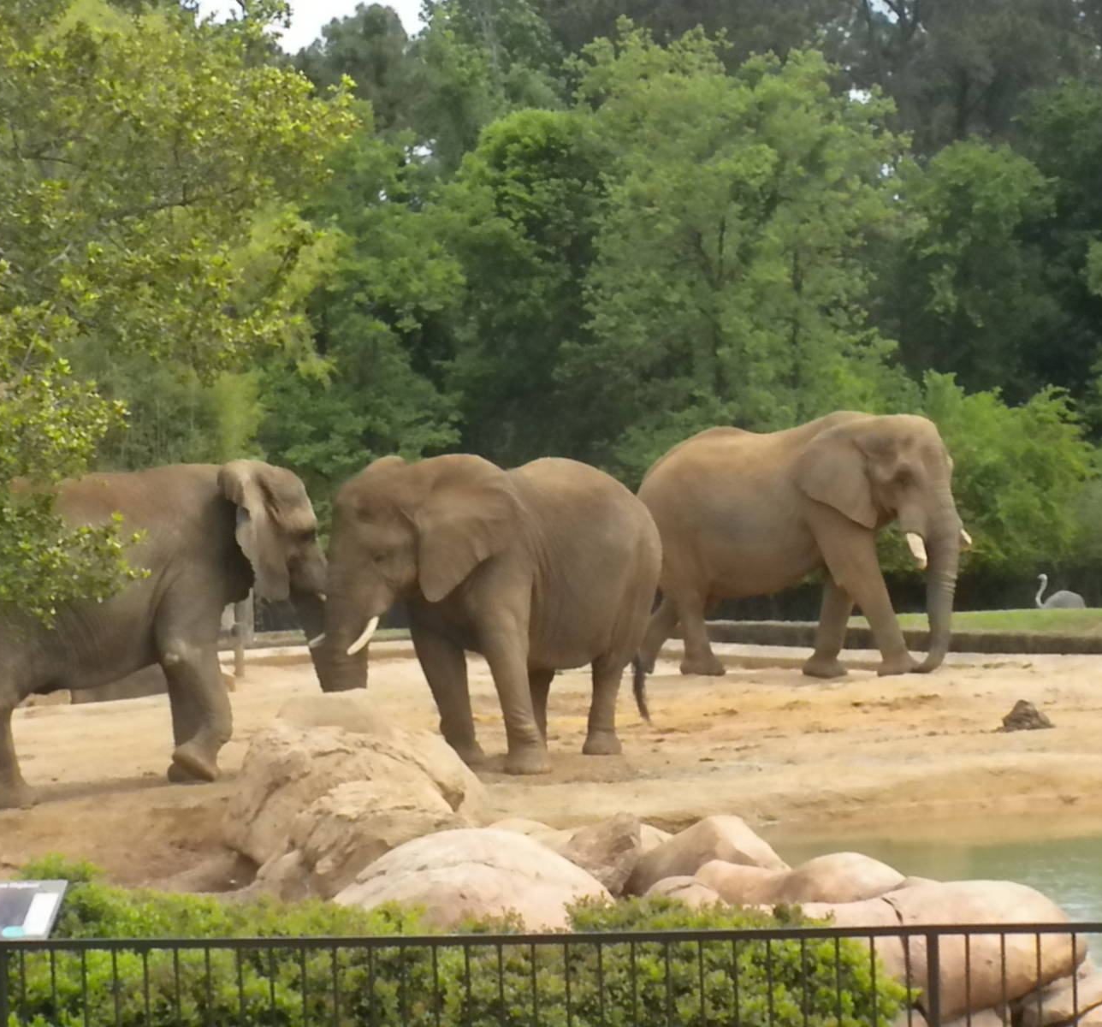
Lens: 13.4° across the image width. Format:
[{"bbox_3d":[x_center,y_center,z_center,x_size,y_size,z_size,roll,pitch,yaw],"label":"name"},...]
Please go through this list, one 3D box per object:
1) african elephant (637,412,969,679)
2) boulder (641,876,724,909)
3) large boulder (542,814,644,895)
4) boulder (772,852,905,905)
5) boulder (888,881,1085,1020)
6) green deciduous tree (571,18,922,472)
[{"bbox_3d":[2.784,0.335,51.800,3.750,2.900,1.600,1,2,22],"label":"african elephant"},{"bbox_3d":[0.820,2.406,29.200,0.550,0.360,0.550,0,2,0],"label":"boulder"},{"bbox_3d":[0.285,2.331,31.800,0.750,0.620,0.750,0,2,0],"label":"large boulder"},{"bbox_3d":[1.796,2.383,30.000,0.950,0.480,0.800,0,2,0],"label":"boulder"},{"bbox_3d":[2.500,2.543,27.000,1.150,0.850,1.100,0,2,0],"label":"boulder"},{"bbox_3d":[3.470,-3.590,88.000,6.600,10.800,6.400,0,2,0],"label":"green deciduous tree"}]

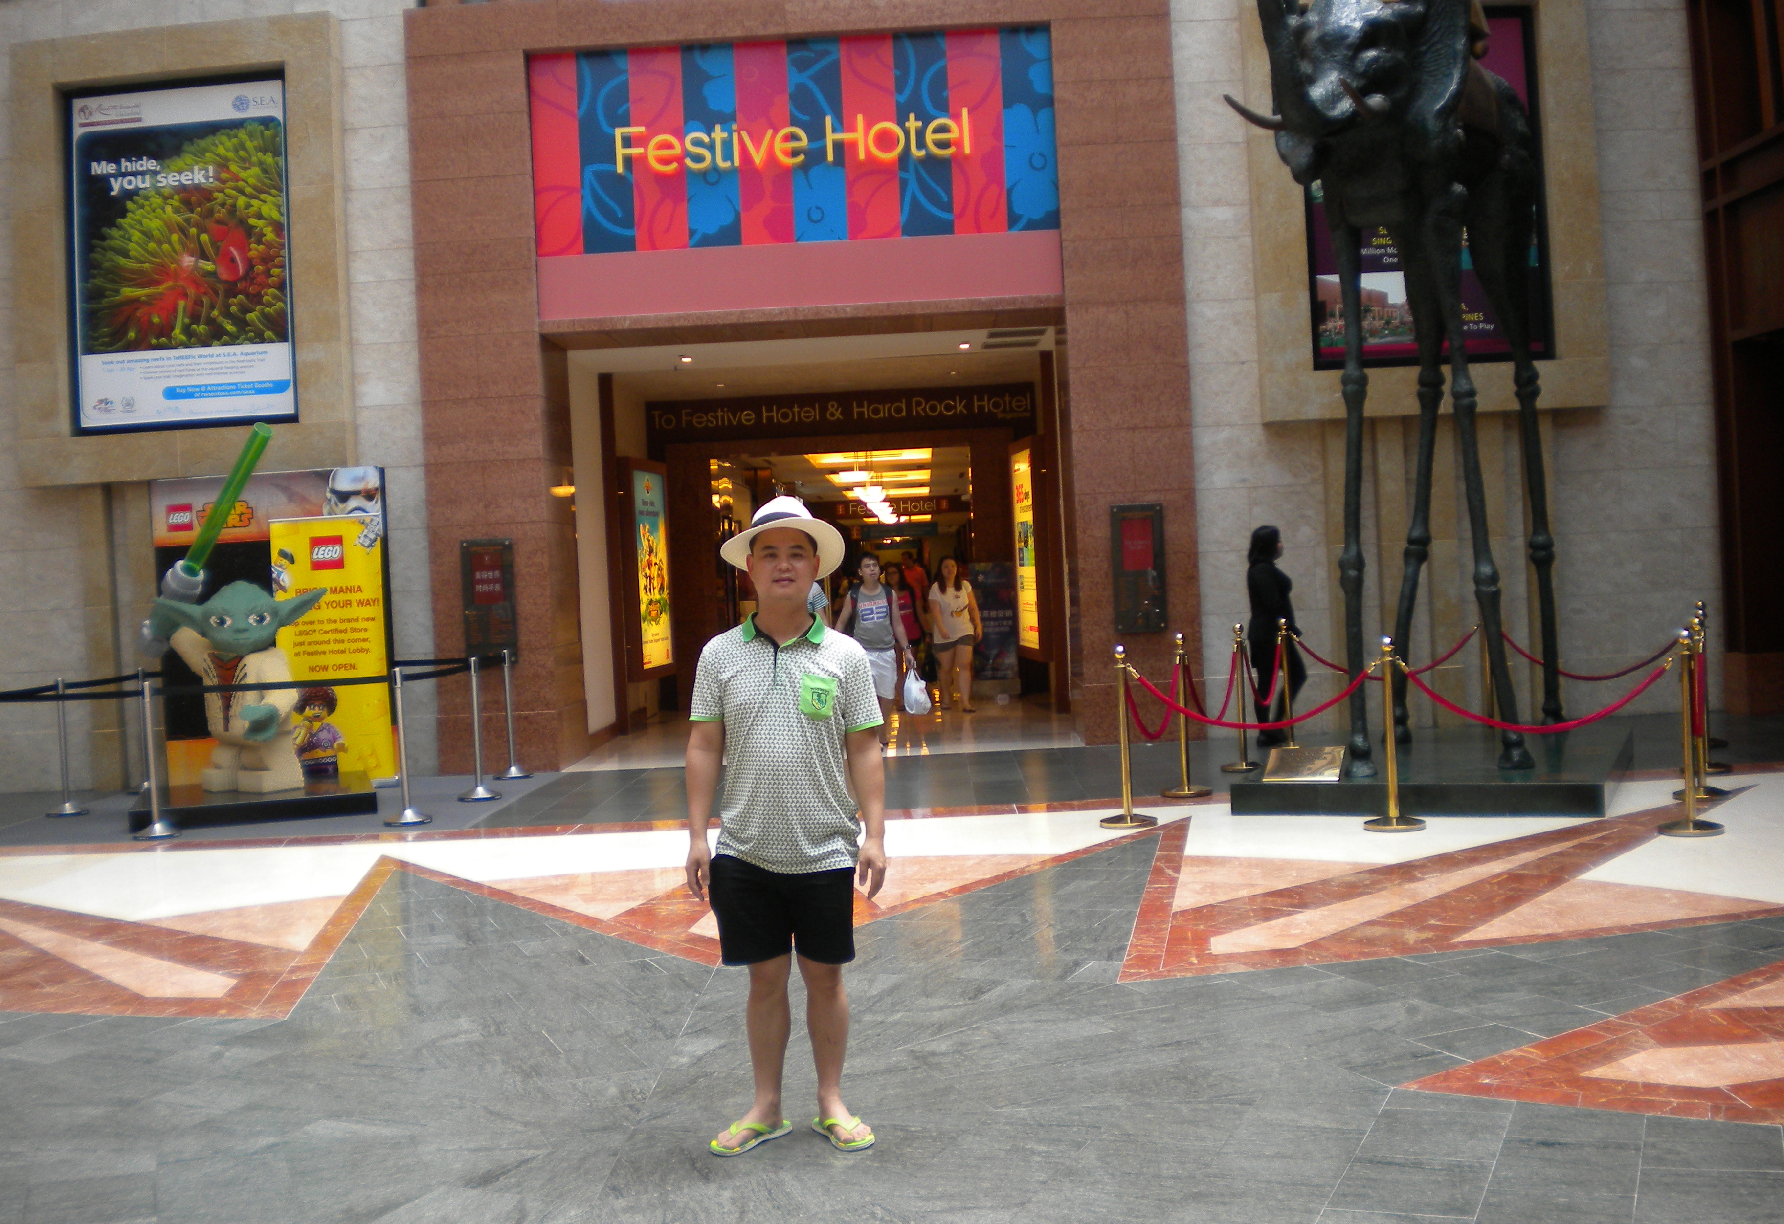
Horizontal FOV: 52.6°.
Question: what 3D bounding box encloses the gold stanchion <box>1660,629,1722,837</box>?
[{"bbox_3d":[3.943,0.589,8.934,0.325,1.005,0.325,-3,1,0],"label":"gold stanchion"}]

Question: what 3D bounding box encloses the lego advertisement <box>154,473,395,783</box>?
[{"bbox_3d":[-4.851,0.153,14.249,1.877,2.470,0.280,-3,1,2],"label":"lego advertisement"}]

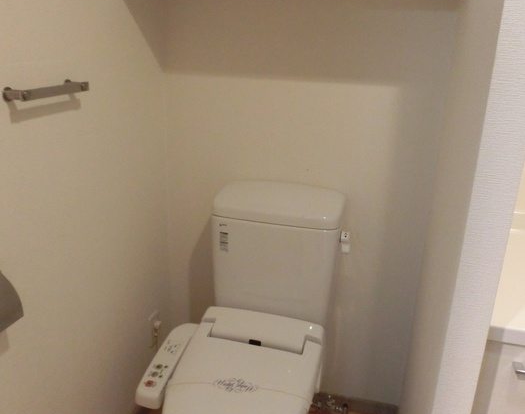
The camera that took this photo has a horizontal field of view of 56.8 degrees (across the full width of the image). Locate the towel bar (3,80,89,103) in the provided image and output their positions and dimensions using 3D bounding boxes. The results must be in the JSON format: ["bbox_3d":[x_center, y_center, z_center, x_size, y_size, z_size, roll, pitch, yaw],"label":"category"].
[{"bbox_3d":[-0.477,-0.262,1.091,0.049,0.028,0.233,7,20,13],"label":"towel bar"}]

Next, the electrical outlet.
[{"bbox_3d":[-0.405,0.466,1.822,0.013,0.119,0.070,7,20,13],"label":"electrical outlet"}]

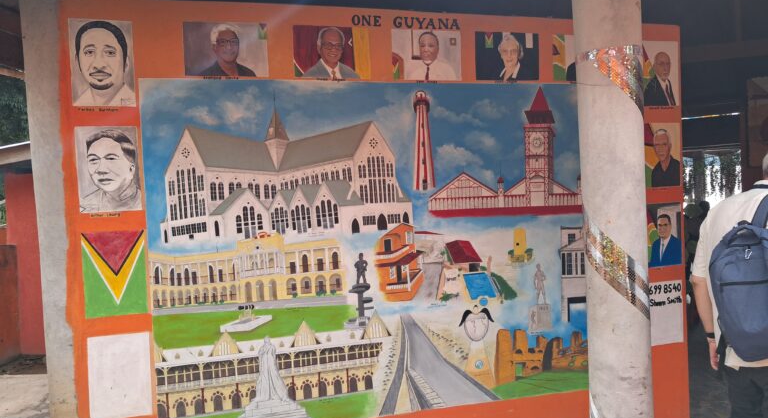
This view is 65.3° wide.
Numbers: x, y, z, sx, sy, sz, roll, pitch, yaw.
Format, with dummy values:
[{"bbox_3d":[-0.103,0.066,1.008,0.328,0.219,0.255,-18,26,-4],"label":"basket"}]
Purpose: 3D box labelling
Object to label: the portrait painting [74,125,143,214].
[{"bbox_3d":[-1.327,-0.192,2.893,0.278,0.409,0.025,-3,2,-16],"label":"portrait painting"}]

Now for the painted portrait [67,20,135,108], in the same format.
[{"bbox_3d":[-1.350,-0.699,2.879,0.279,0.413,0.025,-3,2,-16],"label":"painted portrait"}]

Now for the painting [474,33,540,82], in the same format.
[{"bbox_3d":[0.720,-0.882,3.475,0.407,0.273,0.025,-3,2,-16],"label":"painting"}]

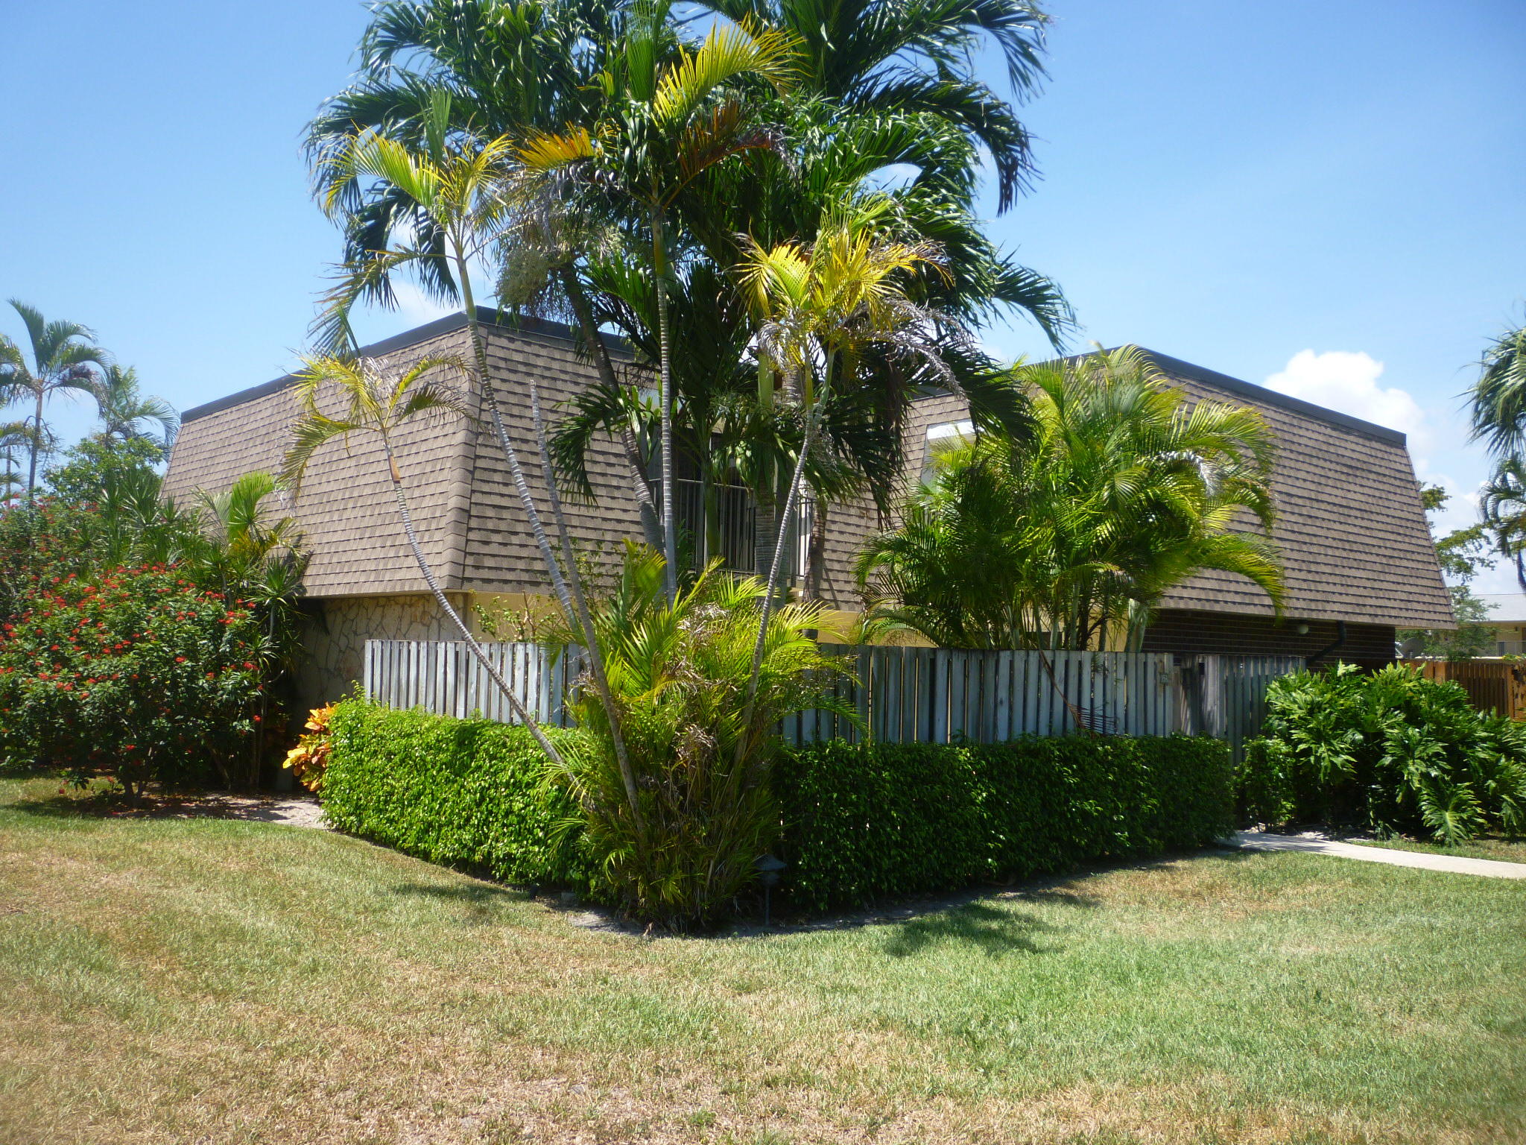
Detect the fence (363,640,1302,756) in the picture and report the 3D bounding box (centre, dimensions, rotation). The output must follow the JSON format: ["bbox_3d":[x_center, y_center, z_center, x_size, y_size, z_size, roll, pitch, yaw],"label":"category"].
[{"bbox_3d":[1.266,1.774,14.456,9.550,1.750,5.600,5,-5,-42],"label":"fence"}]

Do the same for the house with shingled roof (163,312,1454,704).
[{"bbox_3d":[0.880,0.256,20.124,15.510,5.480,13.090,5,-5,-42],"label":"house with shingled roof"}]

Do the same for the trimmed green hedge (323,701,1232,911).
[{"bbox_3d":[0.250,1.969,11.977,6.750,1.000,5.290,5,-5,-42],"label":"trimmed green hedge"}]

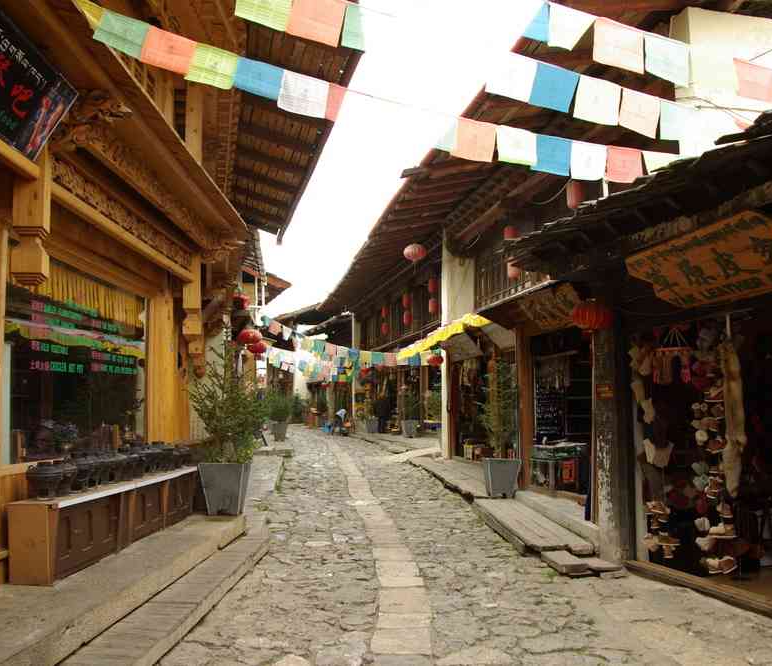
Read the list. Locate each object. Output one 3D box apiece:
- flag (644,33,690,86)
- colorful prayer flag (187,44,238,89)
[{"bbox_3d":[1.476,-1.434,3.950,0.270,0.225,0.030,8,-6,-13],"label":"flag"},{"bbox_3d":[-0.971,-1.490,4.200,0.245,0.205,0.030,14,-4,-11],"label":"colorful prayer flag"}]

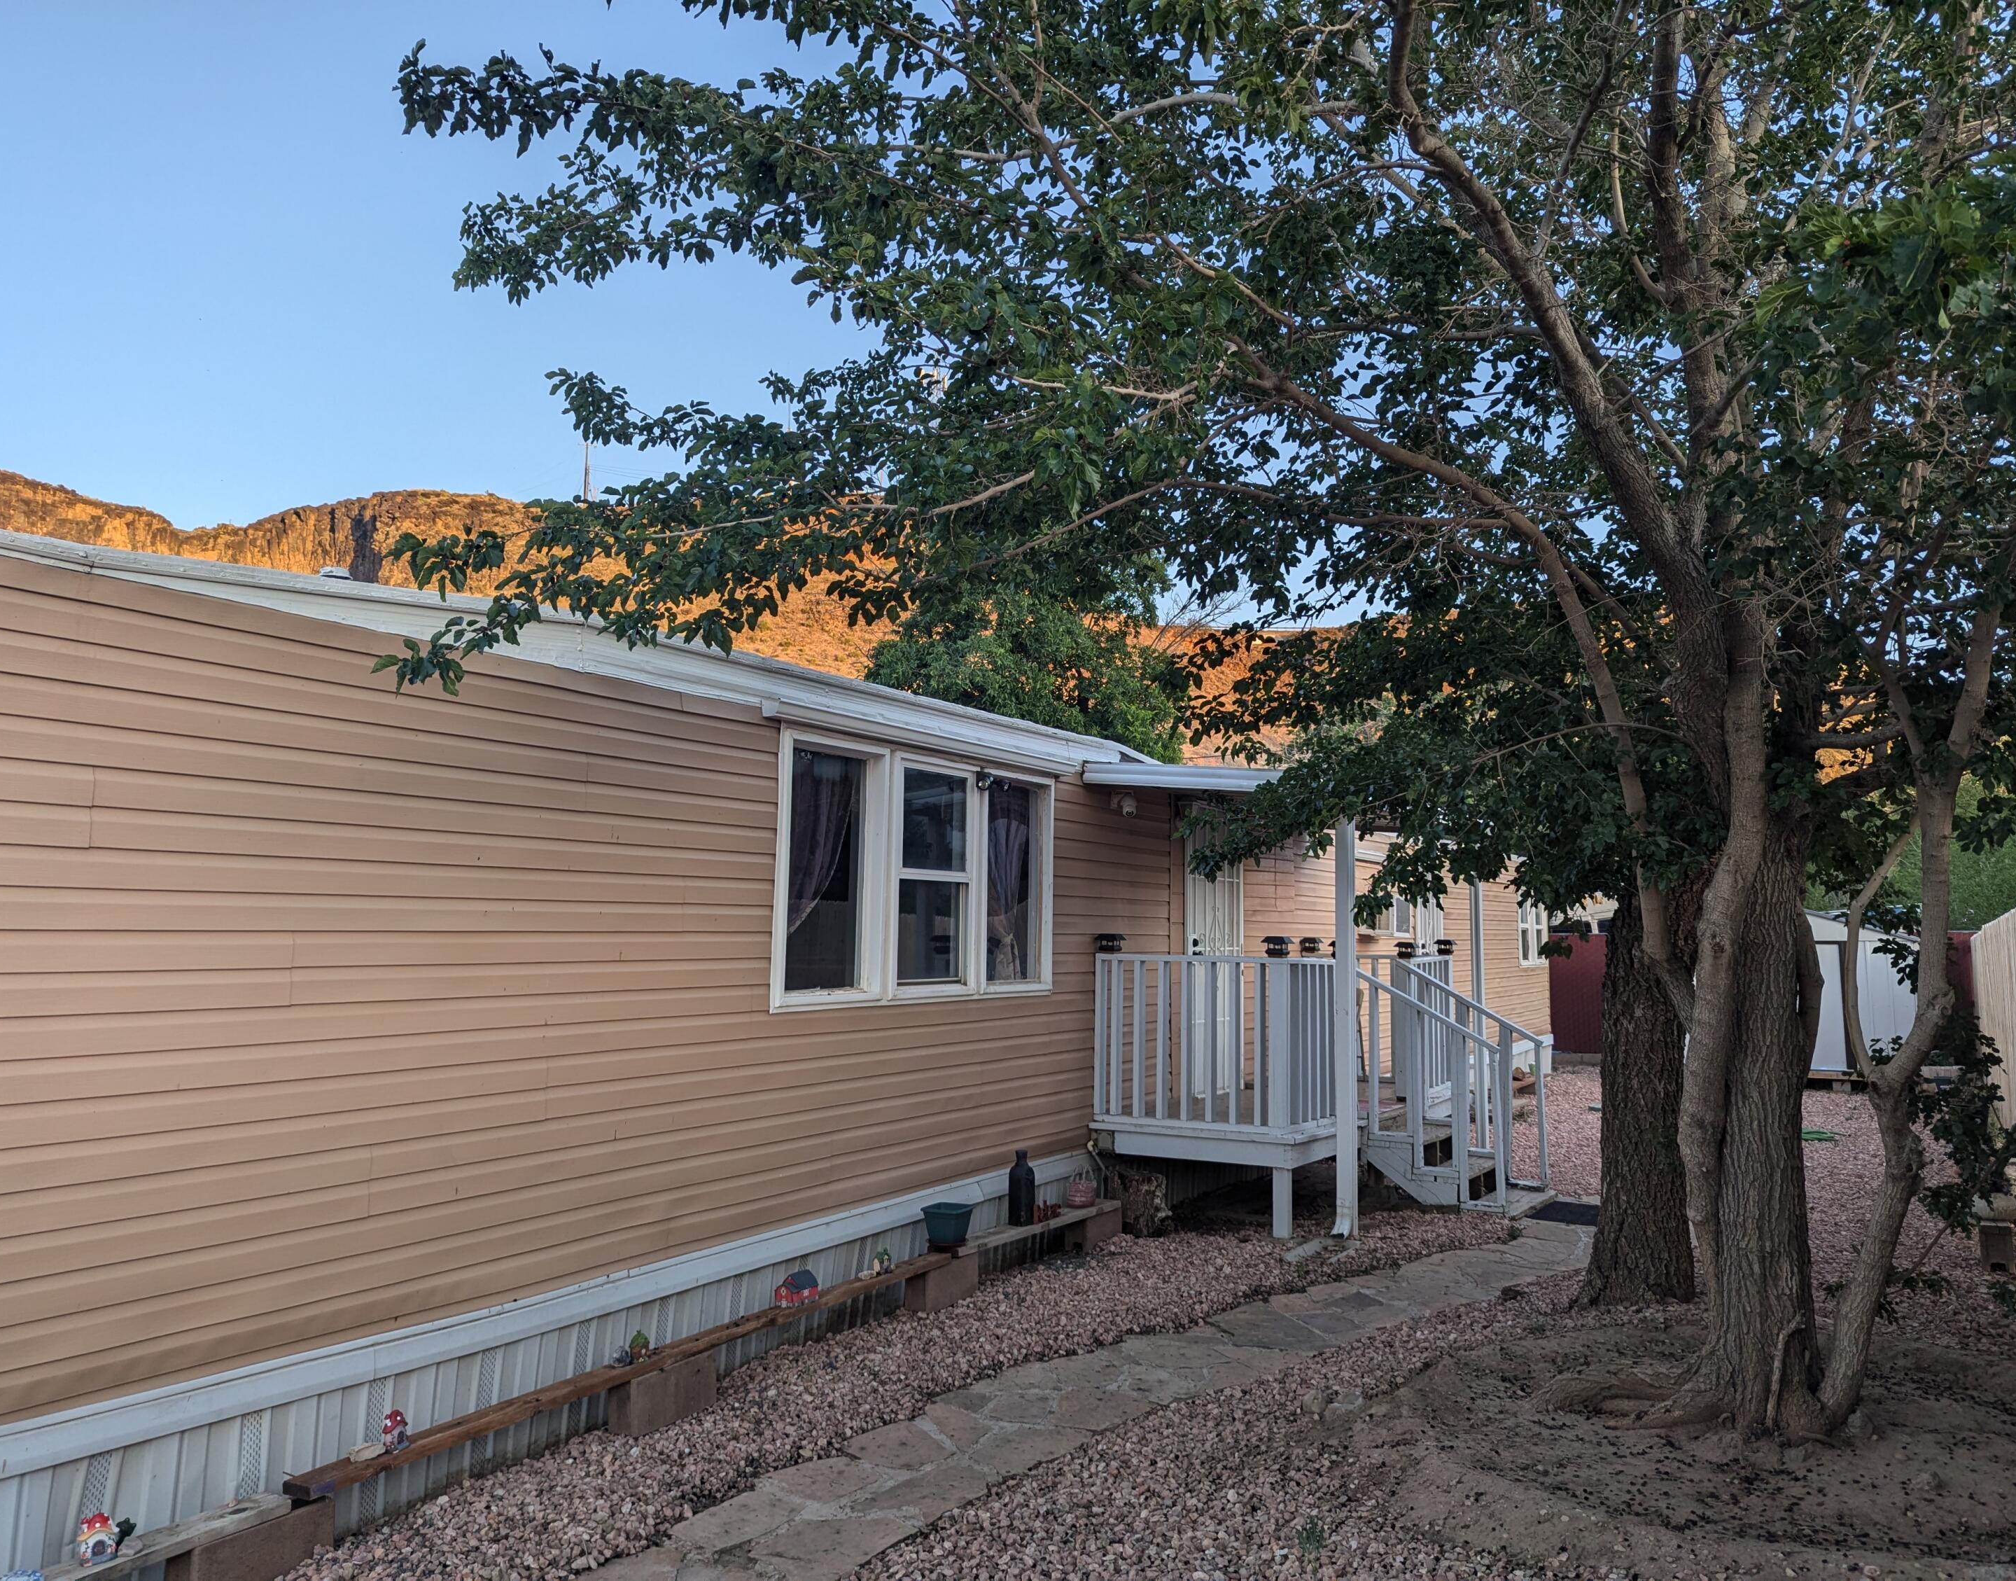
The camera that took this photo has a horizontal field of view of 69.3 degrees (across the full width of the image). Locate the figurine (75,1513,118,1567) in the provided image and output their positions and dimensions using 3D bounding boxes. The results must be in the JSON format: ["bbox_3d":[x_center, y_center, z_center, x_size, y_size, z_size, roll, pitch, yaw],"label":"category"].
[{"bbox_3d":[-2.124,1.749,3.402,0.067,0.104,0.089,-3,-7,37],"label":"figurine"}]

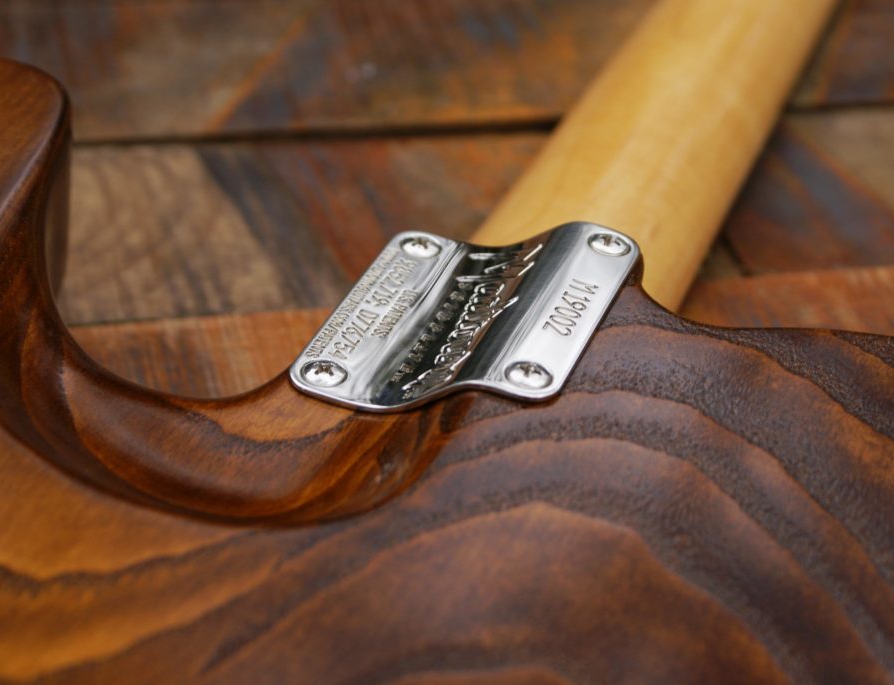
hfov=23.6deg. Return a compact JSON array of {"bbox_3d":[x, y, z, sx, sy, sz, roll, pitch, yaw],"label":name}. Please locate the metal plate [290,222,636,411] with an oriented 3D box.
[{"bbox_3d":[0.004,-0.006,0.403,0.051,0.013,0.064,15,34,14],"label":"metal plate"}]

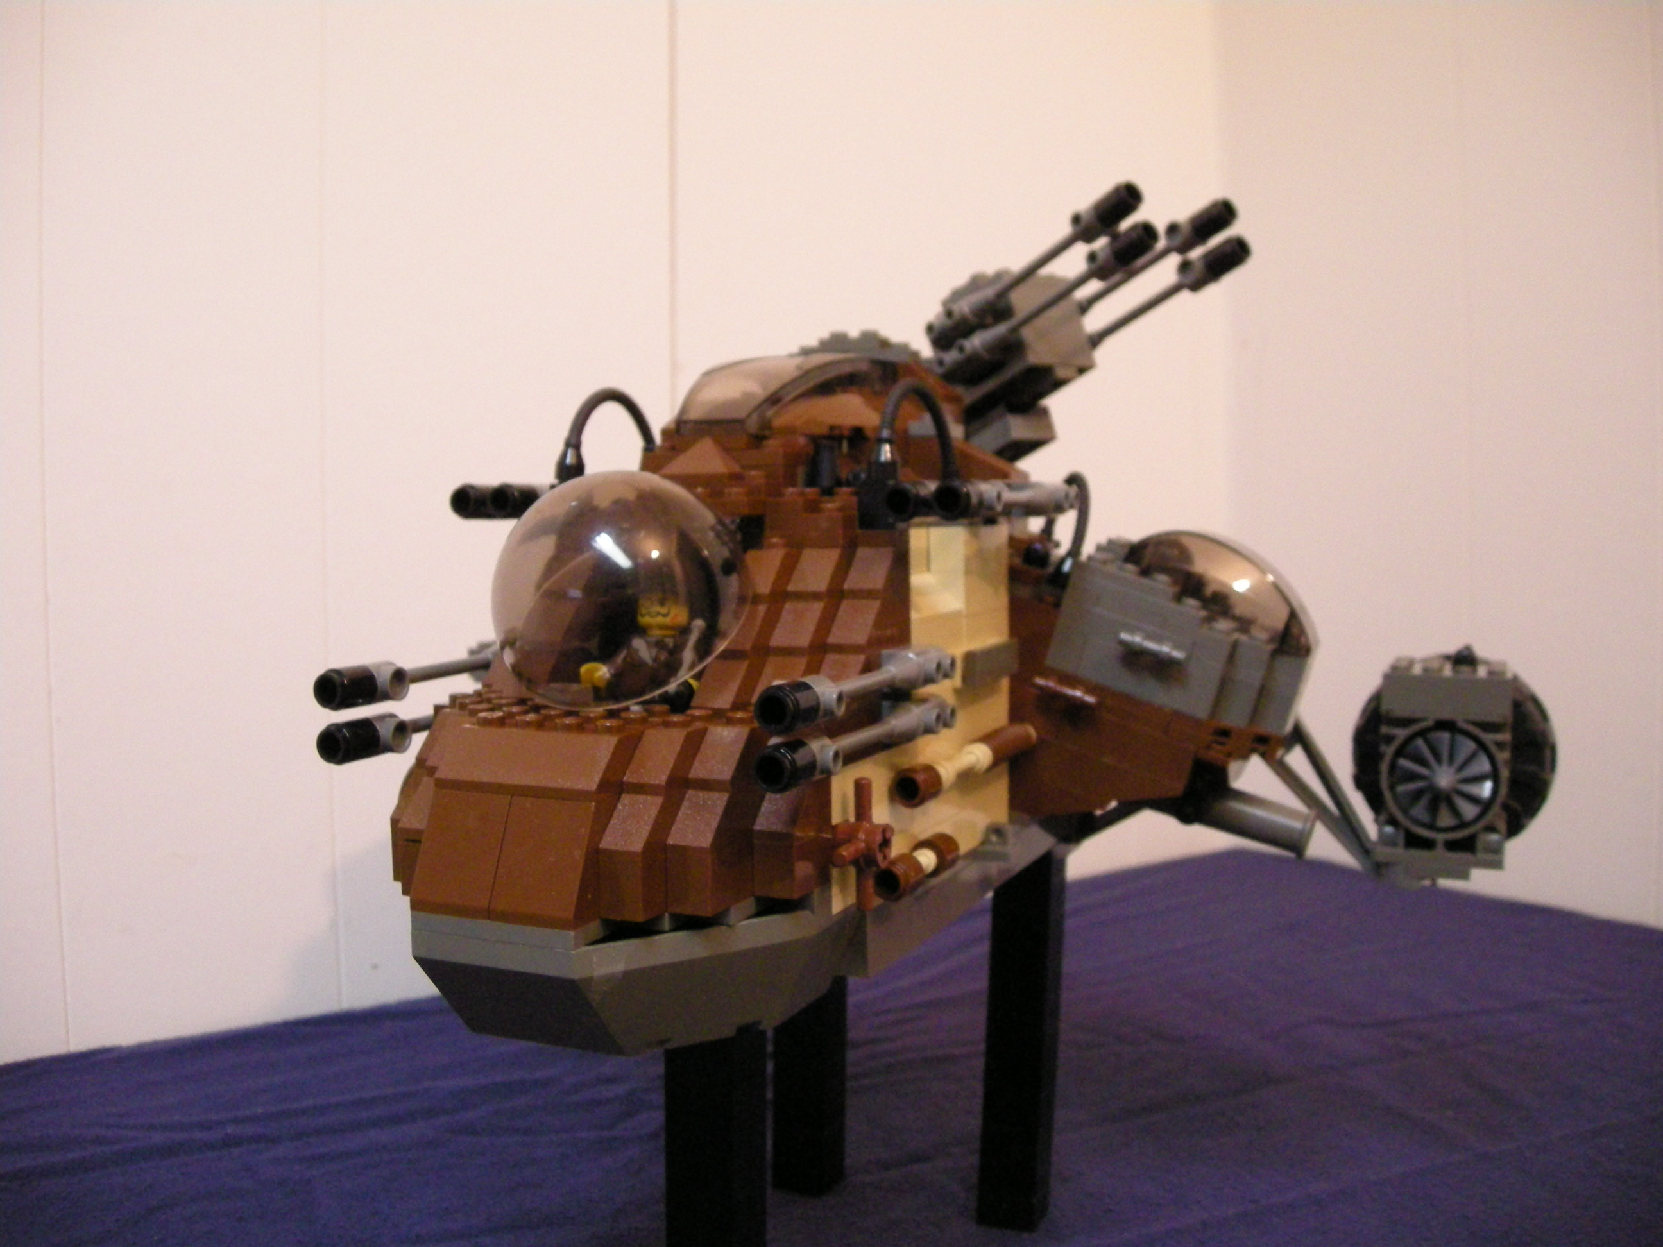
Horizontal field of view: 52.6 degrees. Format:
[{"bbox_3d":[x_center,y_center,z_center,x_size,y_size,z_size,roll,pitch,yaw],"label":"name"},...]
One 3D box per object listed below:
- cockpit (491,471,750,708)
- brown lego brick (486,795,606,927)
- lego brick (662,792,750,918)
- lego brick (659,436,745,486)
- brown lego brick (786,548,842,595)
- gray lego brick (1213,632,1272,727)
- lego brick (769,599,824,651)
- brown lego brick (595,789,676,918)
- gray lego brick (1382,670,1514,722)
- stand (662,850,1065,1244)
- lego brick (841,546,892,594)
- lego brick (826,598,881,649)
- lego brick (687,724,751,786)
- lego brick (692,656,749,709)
[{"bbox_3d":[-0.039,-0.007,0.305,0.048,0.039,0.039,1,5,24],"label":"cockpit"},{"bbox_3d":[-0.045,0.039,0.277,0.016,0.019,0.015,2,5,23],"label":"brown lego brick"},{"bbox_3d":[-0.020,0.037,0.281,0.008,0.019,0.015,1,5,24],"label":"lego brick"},{"bbox_3d":[-0.026,-0.033,0.335,0.016,0.010,0.008,1,5,24],"label":"lego brick"},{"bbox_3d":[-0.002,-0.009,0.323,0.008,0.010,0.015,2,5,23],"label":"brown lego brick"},{"bbox_3d":[0.096,0.013,0.387,0.008,0.019,0.010,19,12,21],"label":"gray lego brick"},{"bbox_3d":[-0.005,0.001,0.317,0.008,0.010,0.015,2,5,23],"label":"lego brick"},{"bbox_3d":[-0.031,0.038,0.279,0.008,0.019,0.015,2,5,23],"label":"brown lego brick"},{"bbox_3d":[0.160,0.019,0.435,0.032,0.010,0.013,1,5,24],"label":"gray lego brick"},{"bbox_3d":[-0.004,0.119,0.431,0.085,0.120,0.157,2,5,23],"label":"stand"},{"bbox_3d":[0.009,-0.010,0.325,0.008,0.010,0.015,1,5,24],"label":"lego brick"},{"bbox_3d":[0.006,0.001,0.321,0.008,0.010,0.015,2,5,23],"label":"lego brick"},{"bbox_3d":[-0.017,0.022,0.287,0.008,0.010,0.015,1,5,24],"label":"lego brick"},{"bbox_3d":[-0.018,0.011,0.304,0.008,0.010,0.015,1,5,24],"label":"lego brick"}]

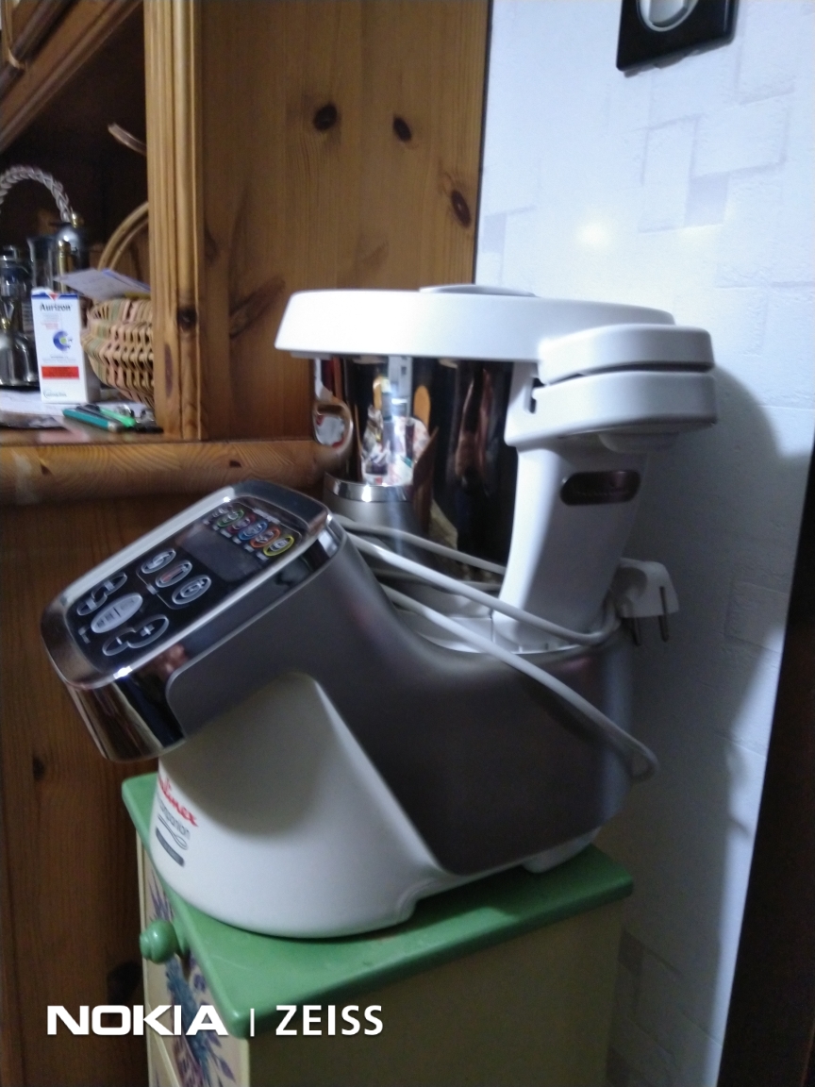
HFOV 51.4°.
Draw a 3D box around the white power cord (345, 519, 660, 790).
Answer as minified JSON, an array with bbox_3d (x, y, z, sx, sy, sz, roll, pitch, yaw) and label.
[{"bbox_3d":[0.049,0.063,0.559,0.190,0.145,0.172,-5,15,-29],"label":"white power cord"}]

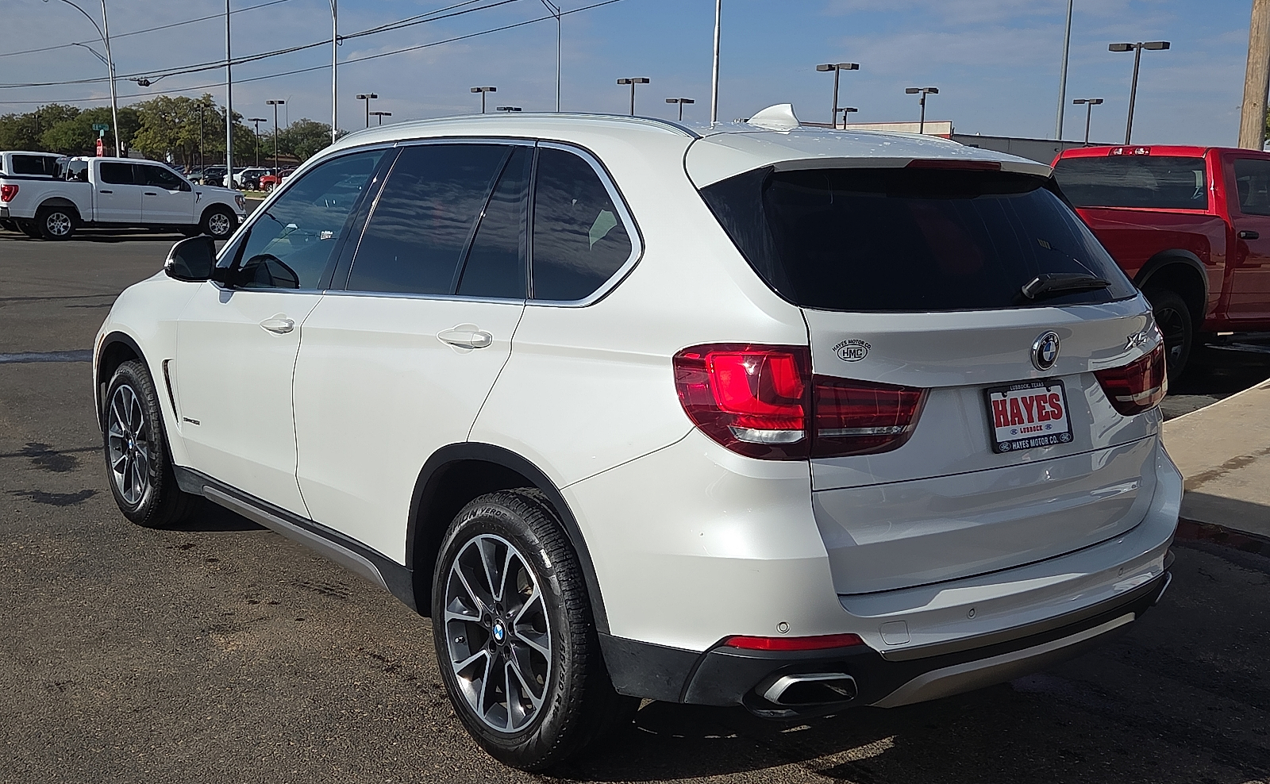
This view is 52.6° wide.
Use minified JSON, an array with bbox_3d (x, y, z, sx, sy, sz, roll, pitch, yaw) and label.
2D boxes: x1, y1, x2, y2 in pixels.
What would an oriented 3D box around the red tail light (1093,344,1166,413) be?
[{"bbox_3d":[1.355,-0.063,3.617,0.225,0.245,0.570,10,12,43],"label":"red tail light"}]

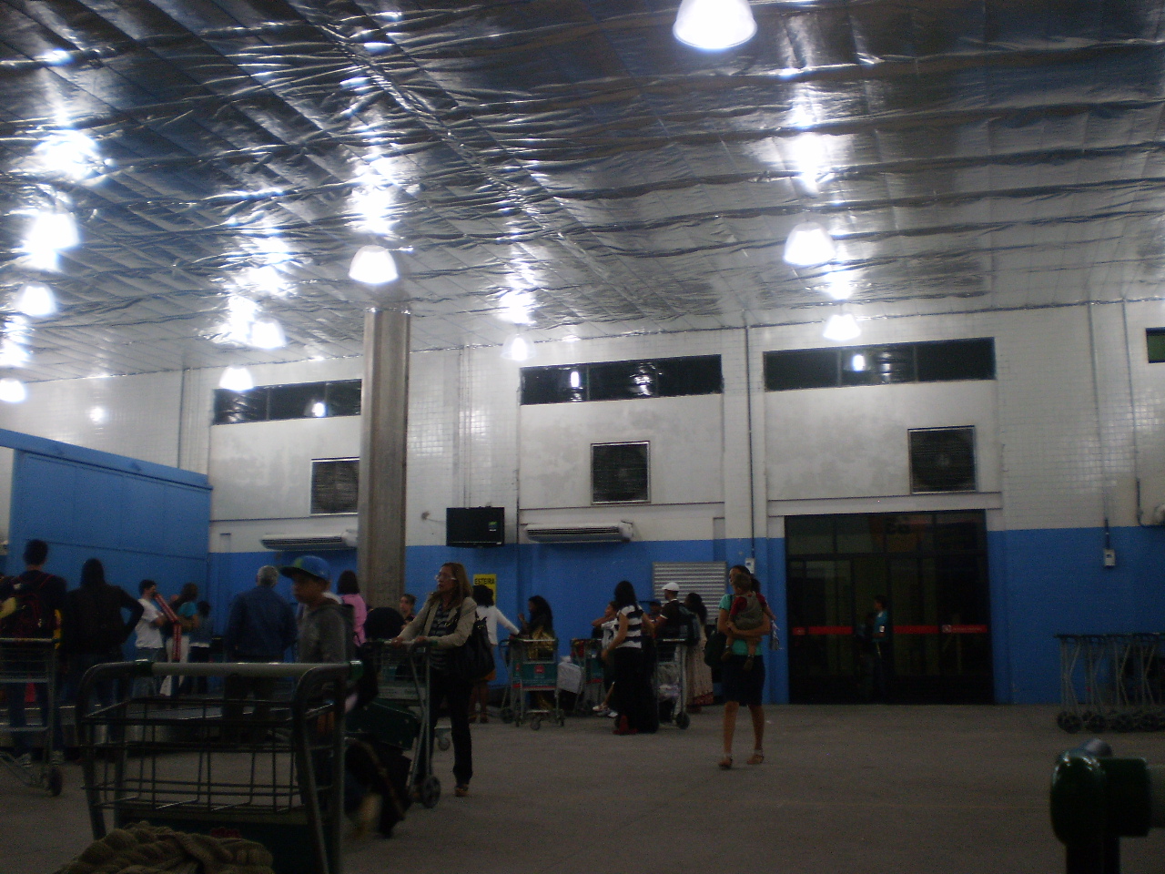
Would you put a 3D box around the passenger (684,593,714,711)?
[{"bbox_3d":[1.603,2.983,16.734,0.420,1.640,0.450,-1,-9,6],"label":"passenger"}]

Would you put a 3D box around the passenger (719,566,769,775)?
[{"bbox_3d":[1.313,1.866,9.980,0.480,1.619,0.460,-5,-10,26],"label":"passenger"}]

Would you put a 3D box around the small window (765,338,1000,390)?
[{"bbox_3d":[4.744,-1.152,19.536,3.610,0.670,0.120,-3,-10,17],"label":"small window"}]

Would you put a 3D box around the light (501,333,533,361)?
[{"bbox_3d":[-1.069,-1.487,20.193,0.530,0.420,0.530,0,-9,0],"label":"light"}]

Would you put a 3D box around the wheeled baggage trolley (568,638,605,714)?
[{"bbox_3d":[0.211,3.179,16.086,0.580,1.040,0.880,4,-10,-26],"label":"wheeled baggage trolley"}]

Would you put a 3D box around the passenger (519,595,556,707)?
[{"bbox_3d":[-0.632,2.964,16.537,0.450,1.592,0.450,1,-10,-6],"label":"passenger"}]

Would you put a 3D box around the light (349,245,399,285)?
[{"bbox_3d":[-2.603,-2.150,15.100,0.620,0.420,0.620,0,-9,0],"label":"light"}]

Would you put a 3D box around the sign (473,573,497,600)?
[{"bbox_3d":[-1.645,2.606,20.463,0.420,0.580,0.020,-3,-10,17],"label":"sign"}]

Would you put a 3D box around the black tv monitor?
[{"bbox_3d":[-1.841,1.554,20.855,1.030,0.670,0.110,-2,-10,9],"label":"black tv monitor"}]

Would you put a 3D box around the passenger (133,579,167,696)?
[{"bbox_3d":[-5.175,2.544,14.377,0.400,1.698,0.480,2,-10,-14],"label":"passenger"}]

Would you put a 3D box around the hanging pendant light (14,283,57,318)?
[{"bbox_3d":[-7.043,-1.775,15.600,0.540,0.420,0.540,0,-10,0],"label":"hanging pendant light"}]

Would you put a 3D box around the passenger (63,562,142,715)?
[{"bbox_3d":[-4.013,1.870,10.089,0.620,1.700,0.360,1,-9,-6],"label":"passenger"}]

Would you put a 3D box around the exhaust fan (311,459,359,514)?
[{"bbox_3d":[-4.481,0.901,22.049,1.020,1.040,0.250,-3,-10,17],"label":"exhaust fan"}]

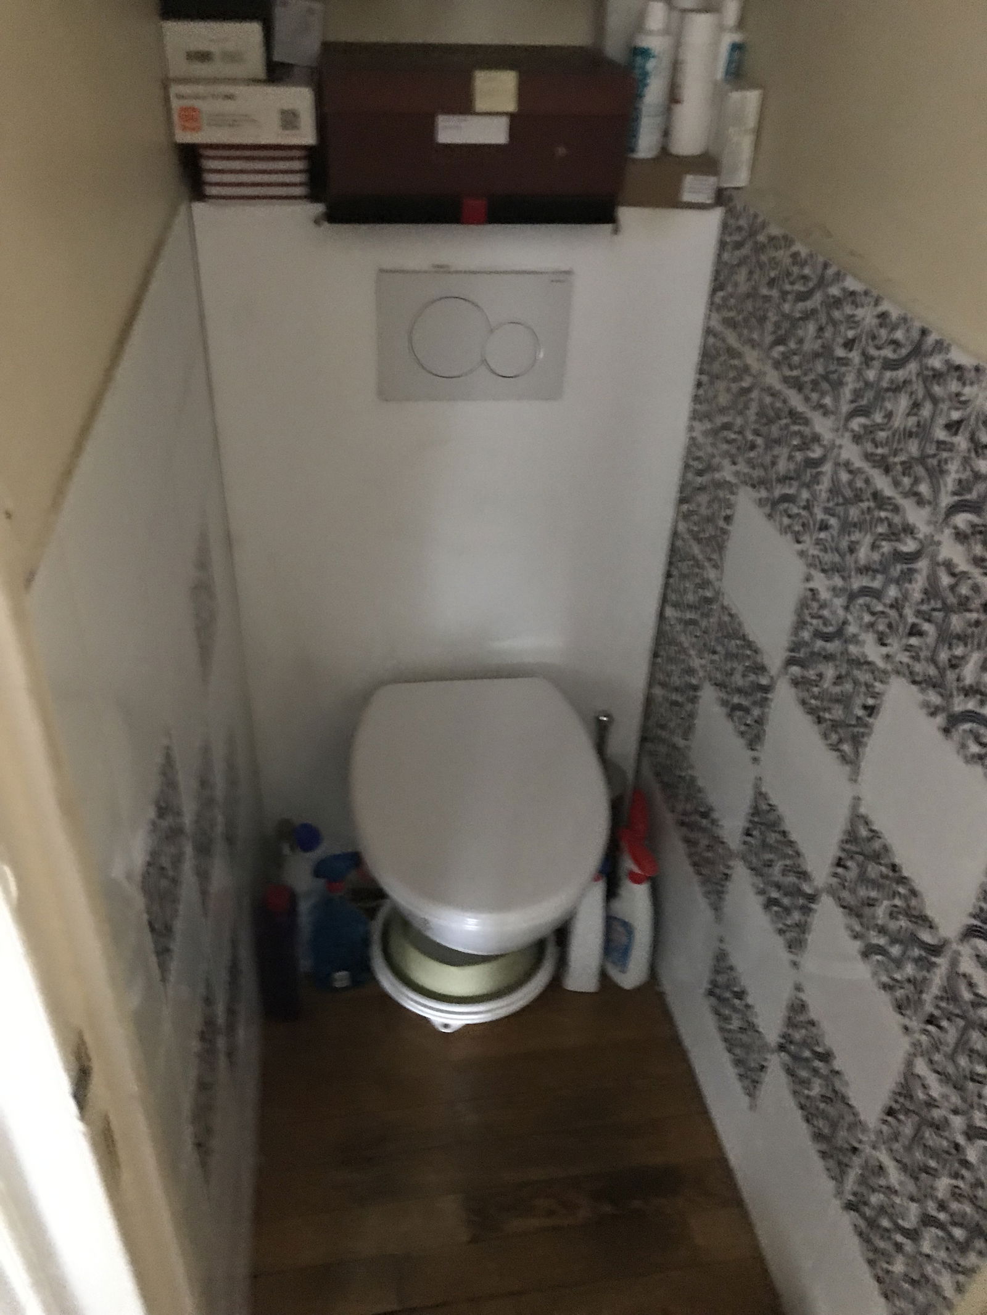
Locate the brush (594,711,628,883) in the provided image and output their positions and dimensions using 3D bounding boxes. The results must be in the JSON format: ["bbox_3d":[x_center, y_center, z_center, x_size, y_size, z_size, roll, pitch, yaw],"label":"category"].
[{"bbox_3d":[0.168,0.273,1.794,0.098,0.445,0.098,-3,34,-9],"label":"brush"}]

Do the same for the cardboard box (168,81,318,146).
[{"bbox_3d":[-0.288,-0.649,1.254,0.157,0.060,0.160,-3,34,-9],"label":"cardboard box"}]

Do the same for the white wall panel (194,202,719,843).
[{"bbox_3d":[-0.054,-0.075,1.614,0.642,1.150,0.030,-3,34,-9],"label":"white wall panel"}]

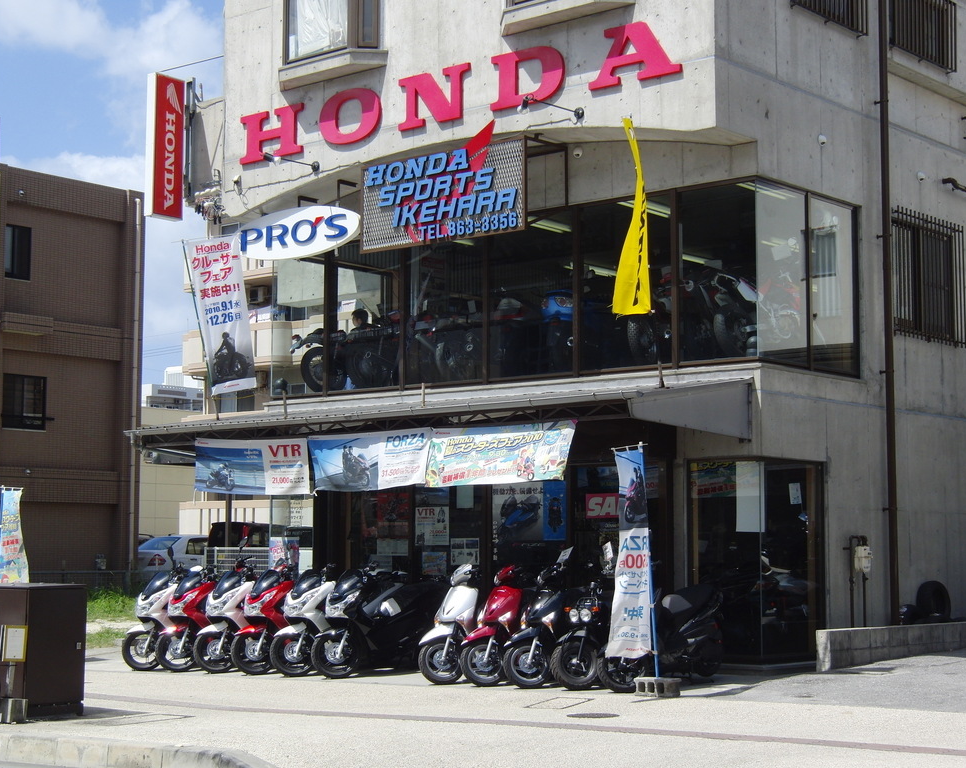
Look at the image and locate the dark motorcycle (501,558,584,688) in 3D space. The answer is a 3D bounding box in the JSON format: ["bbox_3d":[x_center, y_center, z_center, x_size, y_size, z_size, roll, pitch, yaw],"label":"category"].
[{"bbox_3d":[0.897,2.277,15.795,0.680,1.160,1.830,-5,-8,42],"label":"dark motorcycle"}]

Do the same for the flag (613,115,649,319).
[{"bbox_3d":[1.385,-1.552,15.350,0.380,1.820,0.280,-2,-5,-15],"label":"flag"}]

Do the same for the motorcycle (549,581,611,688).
[{"bbox_3d":[1.337,2.326,15.701,0.720,1.060,1.840,-5,-8,41],"label":"motorcycle"}]

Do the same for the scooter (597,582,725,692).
[{"bbox_3d":[1.602,2.298,15.650,0.700,1.120,1.850,-4,-6,35],"label":"scooter"}]

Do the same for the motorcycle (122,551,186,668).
[{"bbox_3d":[-3.160,2.420,17.963,0.760,1.280,1.910,-4,-7,41],"label":"motorcycle"}]

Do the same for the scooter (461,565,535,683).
[{"bbox_3d":[0.433,2.344,16.174,0.680,1.120,1.820,-4,-7,41],"label":"scooter"}]

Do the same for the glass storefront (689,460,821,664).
[{"bbox_3d":[3.028,1.955,18.386,0.930,2.250,1.340,-4,-7,41],"label":"glass storefront"}]

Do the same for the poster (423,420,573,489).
[{"bbox_3d":[0.170,0.740,17.276,2.020,0.630,0.080,-4,-7,41],"label":"poster"}]

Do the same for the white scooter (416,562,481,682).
[{"bbox_3d":[0.022,2.361,16.375,0.680,1.120,1.820,-4,-7,41],"label":"white scooter"}]

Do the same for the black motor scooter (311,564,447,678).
[{"bbox_3d":[-1.020,2.421,17.048,0.740,1.120,1.910,-4,-7,41],"label":"black motor scooter"}]

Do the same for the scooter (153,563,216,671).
[{"bbox_3d":[-2.870,2.643,18.759,0.730,1.150,1.910,-5,-8,42],"label":"scooter"}]

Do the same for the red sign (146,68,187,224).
[{"bbox_3d":[-4.117,-3.033,21.414,0.170,1.840,0.470,-5,-7,40],"label":"red sign"}]

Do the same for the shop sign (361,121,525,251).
[{"bbox_3d":[-0.469,-2.145,18.093,2.420,1.220,0.160,-4,-7,39],"label":"shop sign"}]

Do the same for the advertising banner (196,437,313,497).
[{"bbox_3d":[-2.564,0.913,18.340,1.840,0.620,0.080,-5,-7,40],"label":"advertising banner"}]

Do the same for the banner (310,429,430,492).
[{"bbox_3d":[-1.191,0.801,17.172,1.750,0.620,0.080,-5,-7,40],"label":"banner"}]

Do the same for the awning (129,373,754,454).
[{"bbox_3d":[-0.836,0.415,19.557,7.960,0.680,2.190,-4,-7,41],"label":"awning"}]

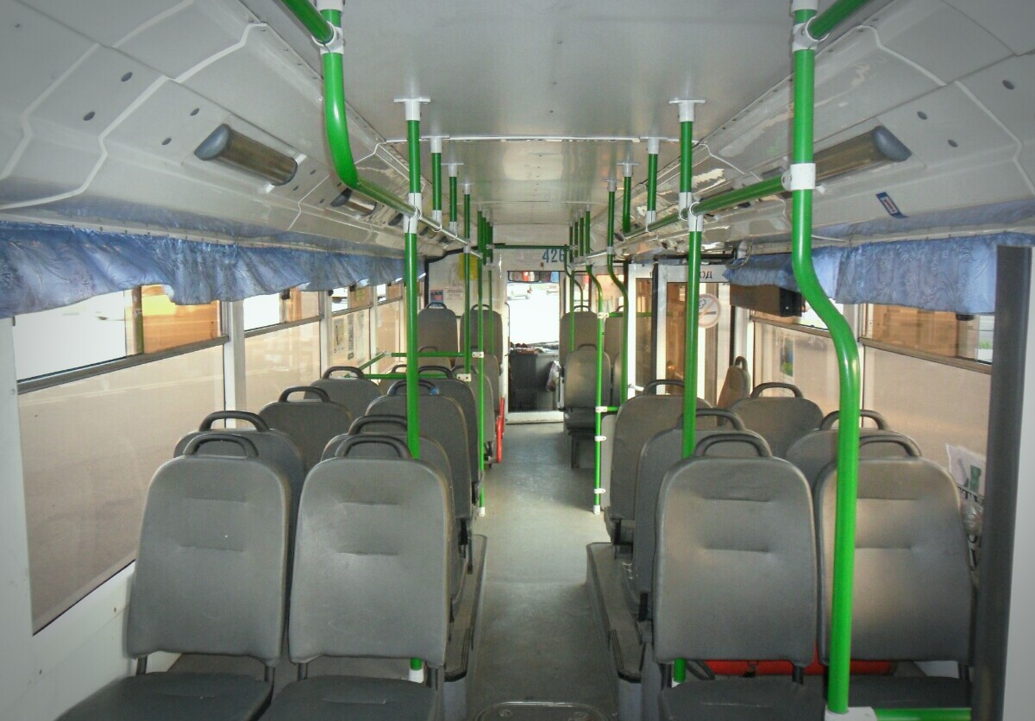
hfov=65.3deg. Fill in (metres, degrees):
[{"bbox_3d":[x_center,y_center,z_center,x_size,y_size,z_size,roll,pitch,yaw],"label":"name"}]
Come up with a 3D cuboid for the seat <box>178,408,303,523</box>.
[{"bbox_3d":[-0.844,0.598,2.749,0.440,0.920,0.560,0,6,0],"label":"seat"}]

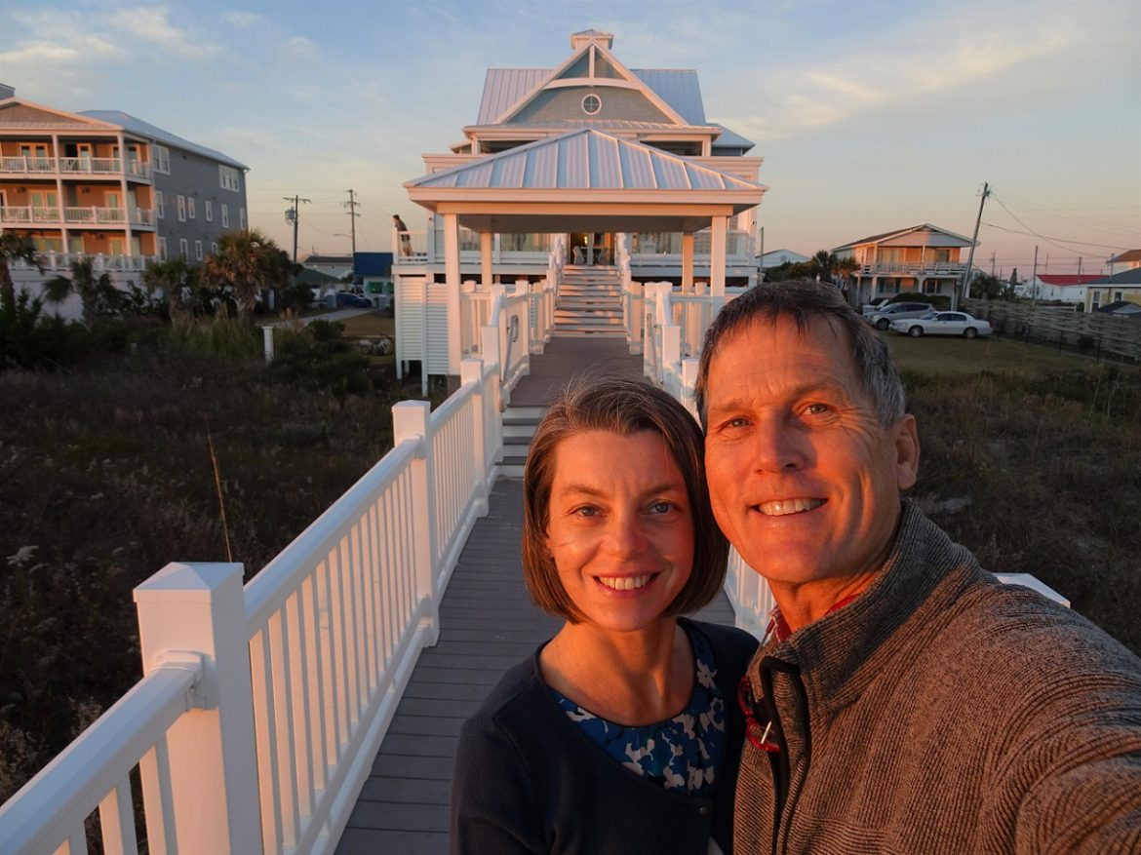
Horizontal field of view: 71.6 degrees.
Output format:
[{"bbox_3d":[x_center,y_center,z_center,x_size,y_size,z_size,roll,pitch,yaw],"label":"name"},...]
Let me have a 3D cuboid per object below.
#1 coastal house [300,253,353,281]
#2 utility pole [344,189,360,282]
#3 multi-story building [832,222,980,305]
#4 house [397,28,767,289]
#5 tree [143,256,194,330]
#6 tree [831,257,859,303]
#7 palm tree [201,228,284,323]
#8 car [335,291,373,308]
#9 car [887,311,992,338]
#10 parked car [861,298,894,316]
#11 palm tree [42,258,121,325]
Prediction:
[{"bbox_3d":[-32.660,-20.979,111.058,11.000,6.400,9.000,1,10,3],"label":"coastal house"},{"bbox_3d":[-24.756,-20.359,89.832,1.800,12.900,0.600,1,10,3],"label":"utility pole"},{"bbox_3d":[31.221,-14.951,75.023,9.800,7.500,13.500,1,10,3],"label":"multi-story building"},{"bbox_3d":[0.604,-9.874,29.678,13.500,15.000,19.000,1,11,1],"label":"house"},{"bbox_3d":[-21.322,-6.978,41.919,2.800,4.150,2.800,1,11,1],"label":"tree"},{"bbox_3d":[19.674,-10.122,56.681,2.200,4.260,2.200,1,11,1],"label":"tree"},{"bbox_3d":[-17.713,-7.851,42.691,4.300,5.610,4.200,1,11,1],"label":"palm tree"},{"bbox_3d":[-21.145,-12.229,76.046,4.500,1.470,1.800,4,11,20],"label":"car"},{"bbox_3d":[21.225,-5.953,45.310,5.400,1.490,1.980,0,10,2],"label":"car"},{"bbox_3d":[22.478,-8.349,57.415,4.500,1.550,1.830,-5,11,-28],"label":"parked car"},{"bbox_3d":[-25.624,-6.908,41.521,3.800,4.110,3.600,1,11,1],"label":"palm tree"}]

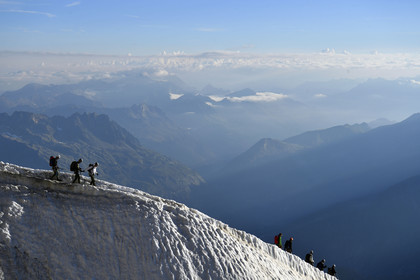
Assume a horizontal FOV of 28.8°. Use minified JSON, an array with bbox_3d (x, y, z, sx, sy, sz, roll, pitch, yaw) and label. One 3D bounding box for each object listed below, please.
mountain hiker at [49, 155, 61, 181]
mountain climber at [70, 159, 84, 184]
[{"bbox_3d":[-10.392,1.899,55.000,0.850,1.740,0.600,-2,7,-13],"label":"mountain hiker"},{"bbox_3d":[-9.073,2.153,56.000,0.950,1.710,0.620,-2,7,-13],"label":"mountain climber"}]

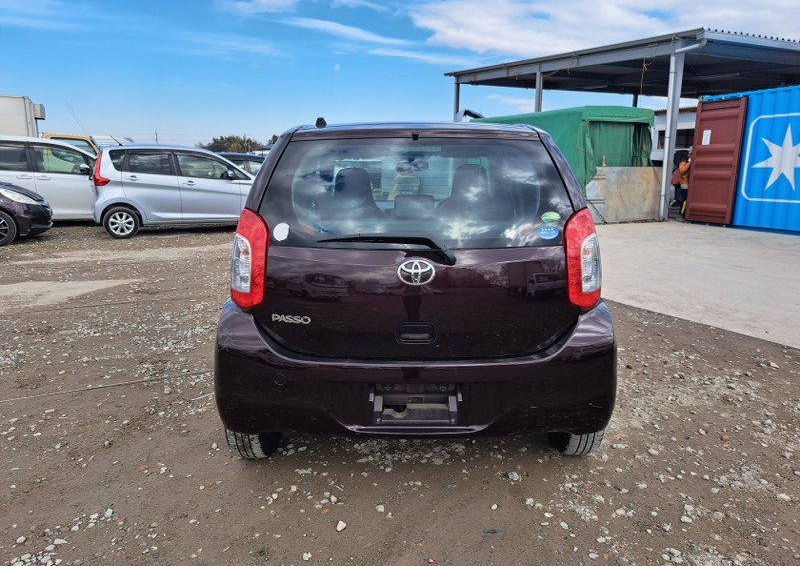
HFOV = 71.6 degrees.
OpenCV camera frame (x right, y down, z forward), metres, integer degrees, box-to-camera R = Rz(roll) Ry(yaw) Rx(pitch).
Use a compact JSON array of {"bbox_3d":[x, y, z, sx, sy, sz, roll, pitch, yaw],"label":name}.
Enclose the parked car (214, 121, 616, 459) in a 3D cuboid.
[{"bbox_3d":[0.064,-0.261,3.802,1.670,1.530,3.650,0,13,0],"label":"parked car"}]

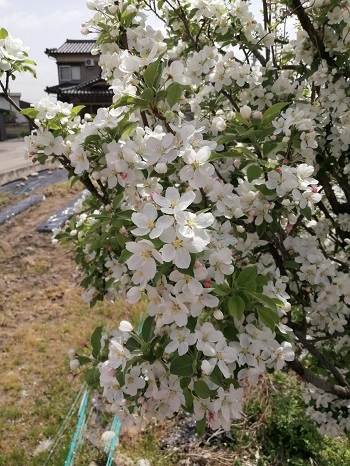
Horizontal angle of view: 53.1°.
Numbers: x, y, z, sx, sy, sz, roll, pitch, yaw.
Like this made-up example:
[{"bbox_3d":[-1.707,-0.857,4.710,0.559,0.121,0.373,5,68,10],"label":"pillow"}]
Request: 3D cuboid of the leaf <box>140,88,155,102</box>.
[{"bbox_3d":[-0.046,-0.229,0.583,0.022,0.025,0.010,9,-17,7],"label":"leaf"}]

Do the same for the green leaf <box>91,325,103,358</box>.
[{"bbox_3d":[-0.123,0.173,0.560,0.019,0.052,0.012,-3,-22,10],"label":"green leaf"}]

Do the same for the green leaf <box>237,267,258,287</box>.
[{"bbox_3d":[0.102,0.062,0.500,0.022,0.010,0.037,37,77,23],"label":"green leaf"}]

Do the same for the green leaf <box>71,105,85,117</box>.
[{"bbox_3d":[-0.190,-0.239,0.682,0.035,0.009,0.018,-41,55,-11],"label":"green leaf"}]

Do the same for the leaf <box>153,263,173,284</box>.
[{"bbox_3d":[-0.017,0.054,0.470,0.015,0.010,0.038,37,70,13],"label":"leaf"}]

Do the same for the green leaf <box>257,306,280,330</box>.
[{"bbox_3d":[0.147,0.134,0.550,0.027,0.045,0.010,-36,-12,-16],"label":"green leaf"}]

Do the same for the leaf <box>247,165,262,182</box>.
[{"bbox_3d":[0.142,-0.106,0.627,0.029,0.032,0.010,5,-17,1],"label":"leaf"}]

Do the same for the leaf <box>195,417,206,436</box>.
[{"bbox_3d":[0.041,0.310,0.561,0.016,0.035,0.009,-2,-6,-6],"label":"leaf"}]

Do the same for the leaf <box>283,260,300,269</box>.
[{"bbox_3d":[0.249,0.067,0.748,0.038,0.009,0.025,11,53,-6],"label":"leaf"}]

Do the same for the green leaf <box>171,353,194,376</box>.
[{"bbox_3d":[0.011,0.200,0.528,0.038,0.033,0.012,0,-11,0],"label":"green leaf"}]

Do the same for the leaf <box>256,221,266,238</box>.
[{"bbox_3d":[0.174,-0.009,0.700,0.018,0.042,0.010,11,-11,15],"label":"leaf"}]

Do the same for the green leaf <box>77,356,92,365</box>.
[{"bbox_3d":[-0.147,0.208,0.570,0.027,0.010,0.012,13,50,-1],"label":"green leaf"}]

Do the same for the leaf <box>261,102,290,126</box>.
[{"bbox_3d":[0.167,-0.196,0.580,0.058,0.022,0.012,-37,-15,6],"label":"leaf"}]

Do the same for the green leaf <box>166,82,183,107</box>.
[{"bbox_3d":[-0.002,-0.196,0.500,0.021,0.036,0.010,9,10,-2],"label":"green leaf"}]

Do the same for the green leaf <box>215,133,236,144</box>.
[{"bbox_3d":[0.091,-0.166,0.616,0.037,0.008,0.026,-22,49,-11],"label":"green leaf"}]

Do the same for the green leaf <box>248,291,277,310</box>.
[{"bbox_3d":[0.124,0.096,0.500,0.043,0.011,0.017,30,70,26],"label":"green leaf"}]

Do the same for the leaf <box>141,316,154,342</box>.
[{"bbox_3d":[-0.039,0.146,0.530,0.020,0.039,0.011,6,-18,15],"label":"leaf"}]

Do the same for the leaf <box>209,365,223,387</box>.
[{"bbox_3d":[0.065,0.215,0.530,0.020,0.010,0.035,-18,57,-5],"label":"leaf"}]

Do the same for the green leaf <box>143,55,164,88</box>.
[{"bbox_3d":[-0.035,-0.264,0.572,0.026,0.059,0.014,19,0,18],"label":"green leaf"}]

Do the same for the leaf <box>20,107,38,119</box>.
[{"bbox_3d":[-0.304,-0.257,0.740,0.041,0.027,0.012,-12,-5,-21],"label":"leaf"}]

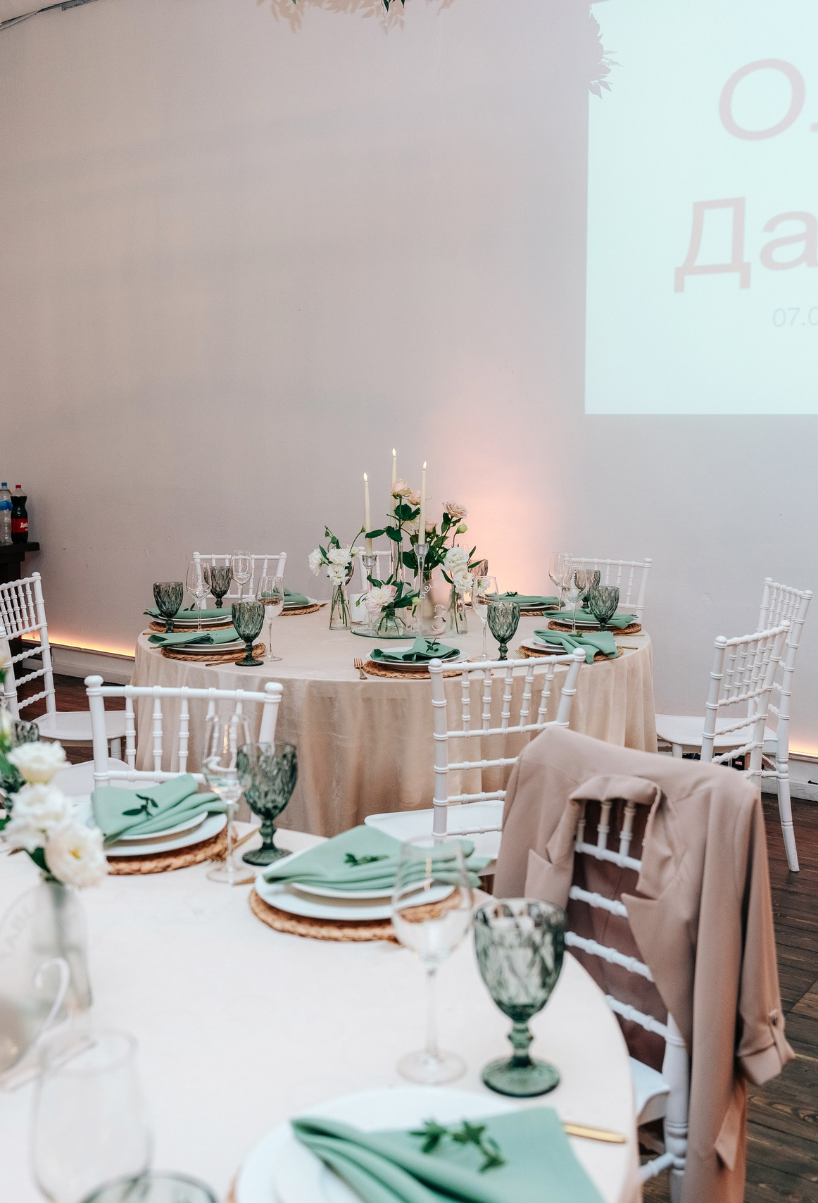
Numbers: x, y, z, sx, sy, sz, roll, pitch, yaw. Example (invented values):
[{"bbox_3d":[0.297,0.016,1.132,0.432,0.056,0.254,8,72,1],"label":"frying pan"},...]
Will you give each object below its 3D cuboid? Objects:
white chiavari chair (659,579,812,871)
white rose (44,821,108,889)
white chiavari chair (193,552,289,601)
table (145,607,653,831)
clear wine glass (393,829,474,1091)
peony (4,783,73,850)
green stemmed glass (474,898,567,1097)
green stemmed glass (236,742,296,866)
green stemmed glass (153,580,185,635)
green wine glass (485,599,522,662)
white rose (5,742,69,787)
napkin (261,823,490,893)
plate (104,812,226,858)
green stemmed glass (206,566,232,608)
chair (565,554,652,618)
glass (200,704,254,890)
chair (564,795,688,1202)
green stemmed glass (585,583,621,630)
[{"bbox_3d":[1.050,0.396,4.020,0.440,0.920,0.400,0,8,-3],"label":"white chiavari chair"},{"bbox_3d":[-0.364,0.277,1.315,0.070,0.068,0.058,-2,9,-16],"label":"white rose"},{"bbox_3d":[-0.698,0.280,4.837,0.400,0.920,0.440,0,8,-1],"label":"white chiavari chair"},{"bbox_3d":[-0.044,0.464,3.909,1.680,0.760,1.680,0,8,0],"label":"table"},{"bbox_3d":[0.025,0.361,1.221,0.084,0.242,0.084,1,8,0],"label":"clear wine glass"},{"bbox_3d":[-0.390,0.225,1.262,0.066,0.062,0.063,-3,8,-18],"label":"peony"},{"bbox_3d":[0.114,0.402,1.215,0.087,0.171,0.087,0,8,0],"label":"green stemmed glass"},{"bbox_3d":[-0.210,0.297,1.782,0.088,0.170,0.088,0,8,0],"label":"green stemmed glass"},{"bbox_3d":[-0.747,0.030,3.749,0.088,0.170,0.088,0,8,0],"label":"green stemmed glass"},{"bbox_3d":[0.259,0.089,3.284,0.088,0.170,0.088,0,8,0],"label":"green wine glass"},{"bbox_3d":[-0.414,0.181,1.341,0.068,0.050,0.066,-2,9,-17],"label":"white rose"},{"bbox_3d":[-0.040,0.374,1.734,0.310,0.045,0.285,-7,11,-41],"label":"napkin"},{"bbox_3d":[-0.428,0.357,1.877,0.275,0.023,0.275,1,8,0],"label":"plate"},{"bbox_3d":[-0.666,-0.037,4.239,0.088,0.170,0.088,0,8,0],"label":"green stemmed glass"},{"bbox_3d":[0.629,0.311,4.484,0.410,0.900,0.440,7,10,41],"label":"chair"},{"bbox_3d":[-0.260,0.285,1.750,0.075,0.233,0.075,1,8,0],"label":"glass"},{"bbox_3d":[0.156,0.696,1.775,0.450,0.920,0.400,-6,11,-38],"label":"chair"},{"bbox_3d":[0.594,0.043,3.662,0.090,0.170,0.090,1,8,0],"label":"green stemmed glass"}]

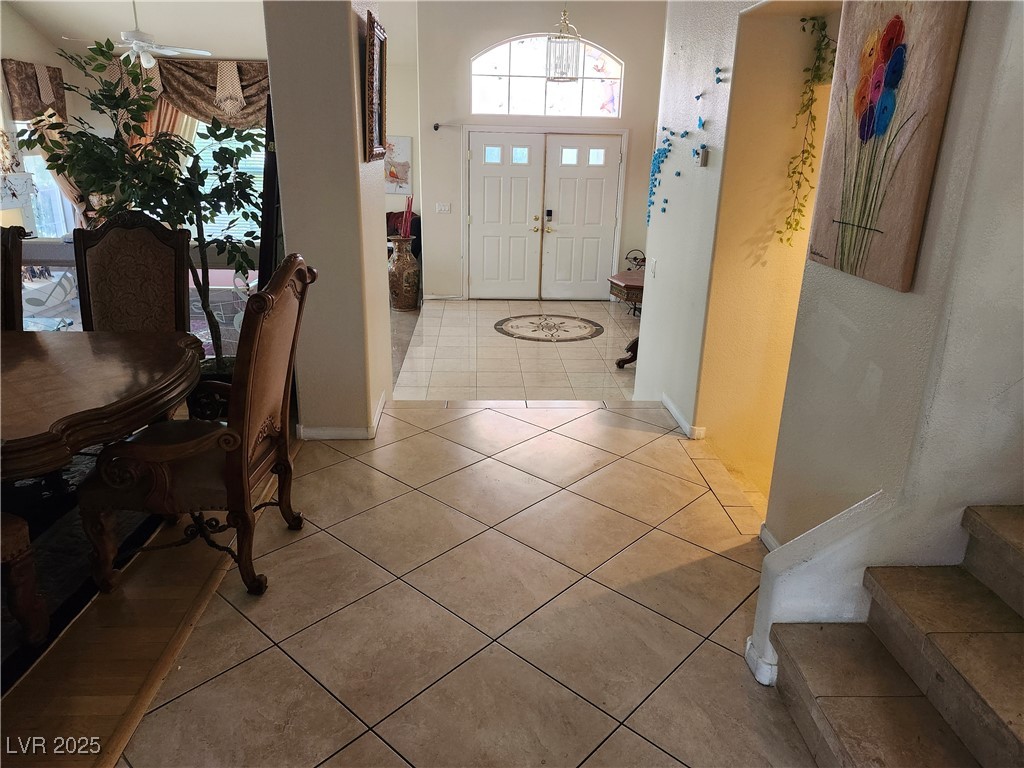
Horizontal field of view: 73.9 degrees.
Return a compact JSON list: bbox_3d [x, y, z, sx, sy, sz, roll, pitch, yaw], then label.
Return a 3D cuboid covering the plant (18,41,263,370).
[{"bbox_3d":[-2.053,-0.819,3.875,1.230,2.070,1.050,0,19,-3],"label":"plant"}]

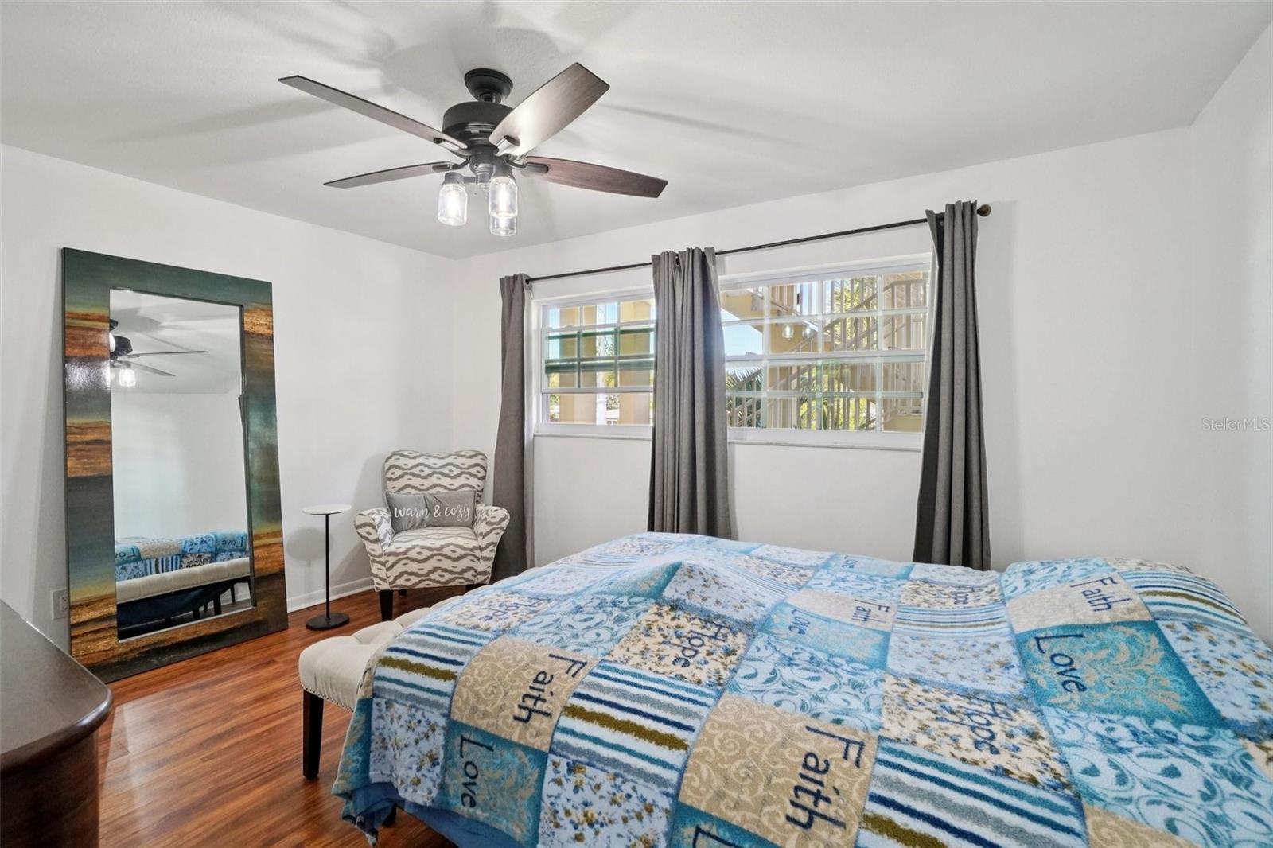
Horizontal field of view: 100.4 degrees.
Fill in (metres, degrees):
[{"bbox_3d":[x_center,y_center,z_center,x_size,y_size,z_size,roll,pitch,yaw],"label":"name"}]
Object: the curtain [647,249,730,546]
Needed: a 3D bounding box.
[{"bbox_3d":[0.314,0.053,3.126,0.480,2.100,0.127,2,3,30],"label":"curtain"}]

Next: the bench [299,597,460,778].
[{"bbox_3d":[-0.656,0.965,2.179,0.470,0.461,1.156,2,3,31],"label":"bench"}]

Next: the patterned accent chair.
[{"bbox_3d":[-1.272,0.664,3.445,0.853,0.936,0.755,0,3,-14],"label":"patterned accent chair"}]

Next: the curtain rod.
[{"bbox_3d":[0.337,-0.978,3.065,2.856,0.049,0.059,2,3,30],"label":"curtain rod"}]

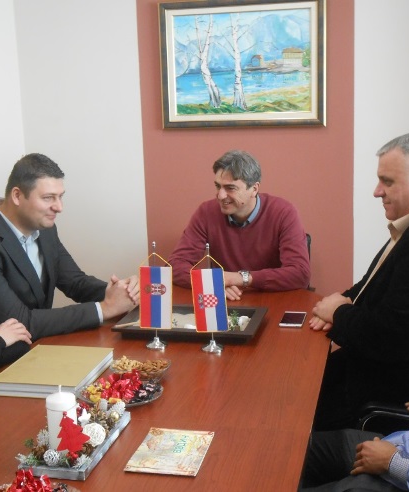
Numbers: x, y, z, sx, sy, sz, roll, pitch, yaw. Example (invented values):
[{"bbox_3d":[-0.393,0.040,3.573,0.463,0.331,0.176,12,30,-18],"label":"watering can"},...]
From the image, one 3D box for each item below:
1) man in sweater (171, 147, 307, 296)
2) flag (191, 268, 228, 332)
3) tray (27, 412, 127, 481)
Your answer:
[{"bbox_3d":[0.168,0.244,2.936,0.570,1.280,0.740,1,11,16],"label":"man in sweater"},{"bbox_3d":[0.013,0.164,2.113,0.107,0.195,0.020,1,11,13],"label":"flag"},{"bbox_3d":[-0.267,0.417,1.547,0.135,0.026,0.287,1,11,13],"label":"tray"}]

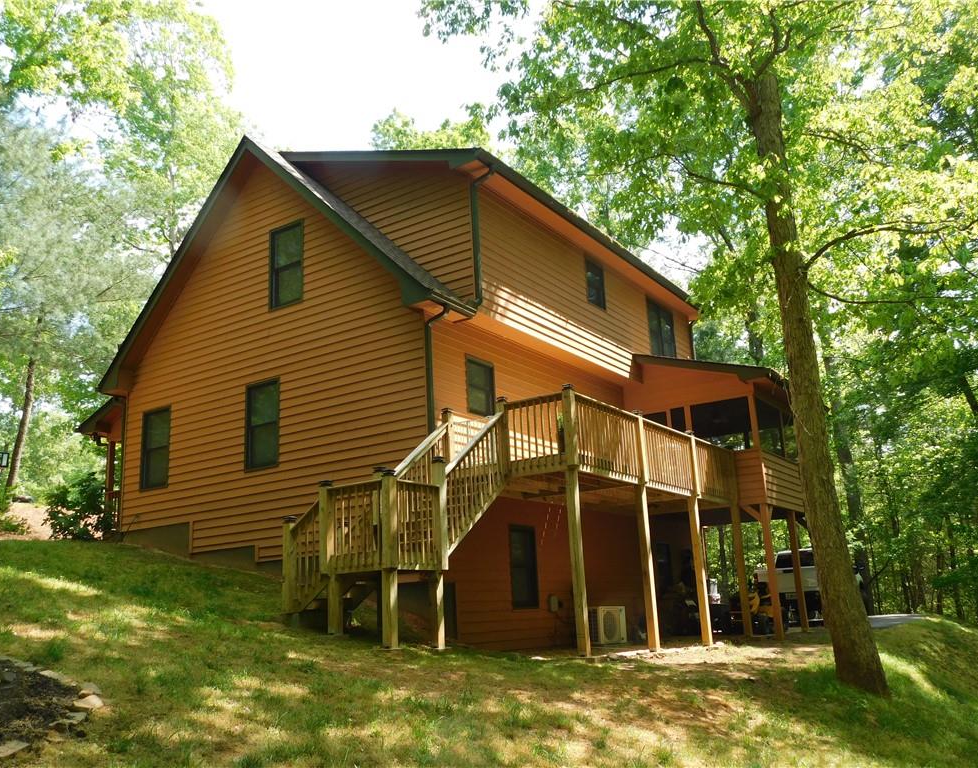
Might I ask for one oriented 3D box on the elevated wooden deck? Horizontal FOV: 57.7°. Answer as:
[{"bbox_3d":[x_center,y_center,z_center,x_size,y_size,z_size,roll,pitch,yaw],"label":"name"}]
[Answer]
[{"bbox_3d":[1.277,2.613,15.268,3.039,3.978,10.188,-12,-17,32],"label":"elevated wooden deck"}]

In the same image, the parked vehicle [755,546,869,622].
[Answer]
[{"bbox_3d":[9.300,5.810,25.479,2.050,1.980,5.900,-10,-16,26],"label":"parked vehicle"}]

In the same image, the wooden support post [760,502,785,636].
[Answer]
[{"bbox_3d":[5.835,3.825,18.246,0.145,2.702,0.145,-12,-17,32],"label":"wooden support post"}]

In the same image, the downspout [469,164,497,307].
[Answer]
[{"bbox_3d":[-0.035,-2.544,15.364,0.442,2.475,0.122,-12,-17,32],"label":"downspout"}]

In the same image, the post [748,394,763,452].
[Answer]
[{"bbox_3d":[5.683,0.816,19.030,0.145,1.293,0.145,-12,-17,32],"label":"post"}]

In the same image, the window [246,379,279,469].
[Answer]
[{"bbox_3d":[-4.161,0.758,16.285,0.890,1.646,0.100,-12,-17,32],"label":"window"}]

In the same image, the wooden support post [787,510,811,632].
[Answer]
[{"bbox_3d":[6.866,4.126,19.768,0.145,2.619,0.145,-12,-17,32],"label":"wooden support post"}]

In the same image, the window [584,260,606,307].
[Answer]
[{"bbox_3d":[2.343,-2.186,19.410,0.100,1.094,0.884,-12,-17,32],"label":"window"}]

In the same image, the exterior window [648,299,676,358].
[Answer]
[{"bbox_3d":[4.355,-1.242,22.260,0.100,1.569,1.657,-12,-17,32],"label":"exterior window"}]

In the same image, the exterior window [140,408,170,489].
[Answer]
[{"bbox_3d":[-6.730,1.311,17.915,0.893,1.635,0.100,-12,-17,32],"label":"exterior window"}]

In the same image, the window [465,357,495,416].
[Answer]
[{"bbox_3d":[-0.134,0.049,15.696,0.100,1.022,0.884,-12,-17,32],"label":"window"}]

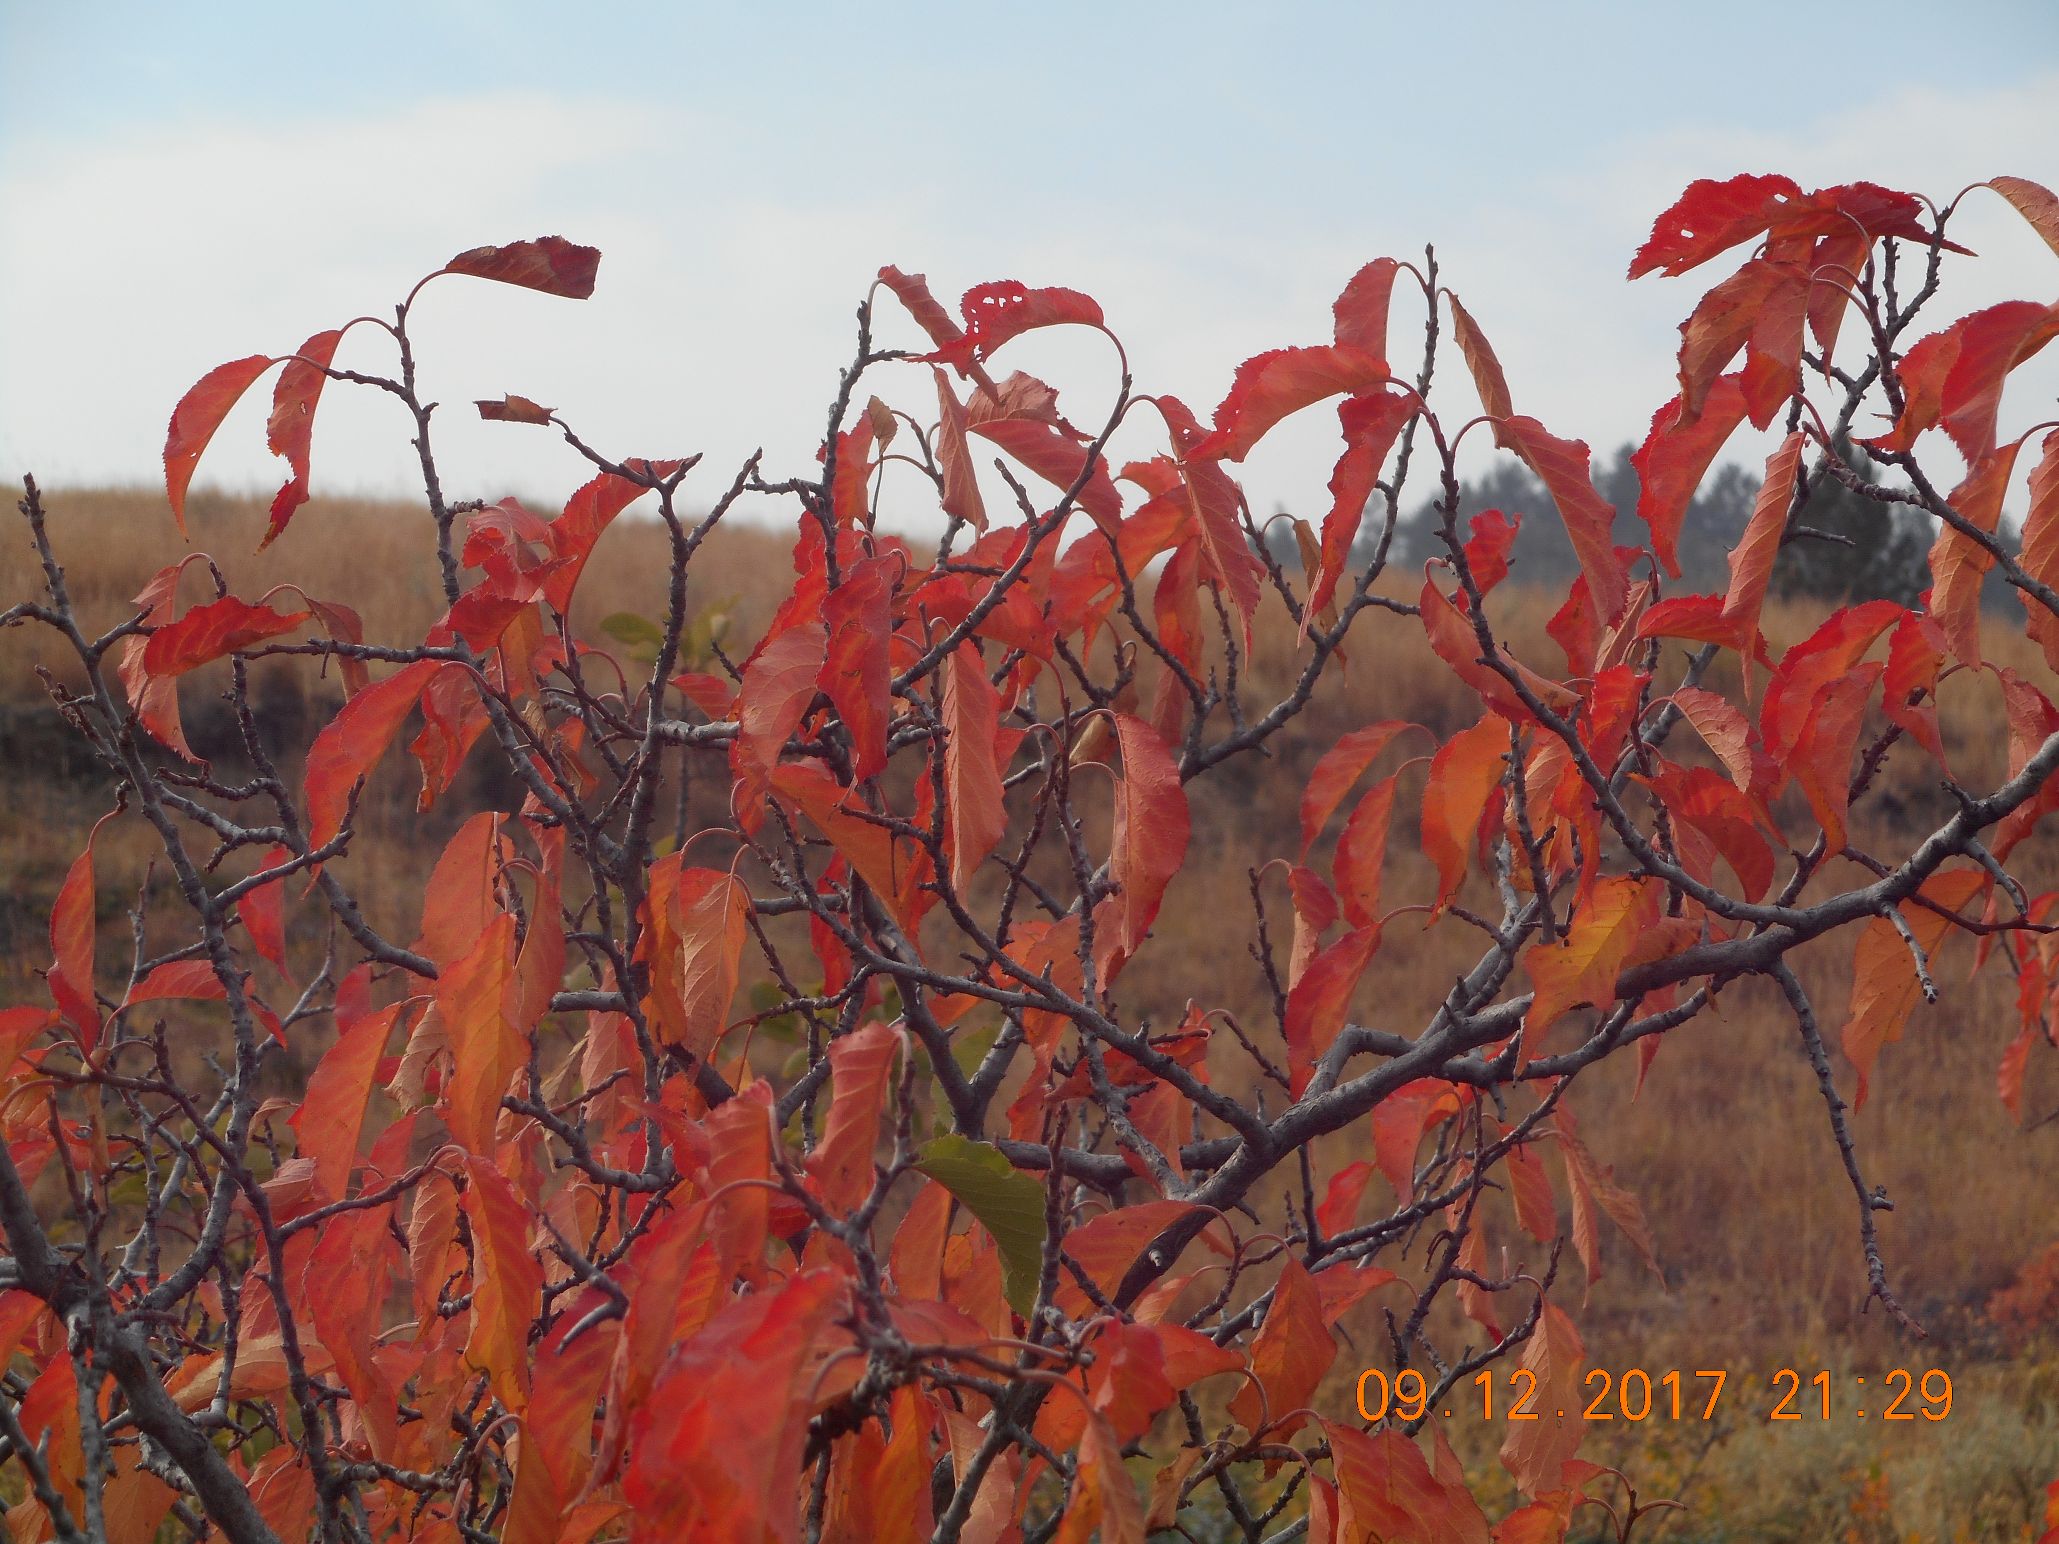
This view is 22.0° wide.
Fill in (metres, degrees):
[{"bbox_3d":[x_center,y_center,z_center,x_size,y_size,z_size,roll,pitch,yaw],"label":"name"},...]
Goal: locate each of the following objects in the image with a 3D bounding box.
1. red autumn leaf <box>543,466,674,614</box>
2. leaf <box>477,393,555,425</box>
[{"bbox_3d":[-0.129,-0.072,1.630,0.026,0.058,0.025,40,0,0],"label":"red autumn leaf"},{"bbox_3d":[-0.185,-0.131,1.900,0.029,0.011,0.013,5,0,0],"label":"leaf"}]

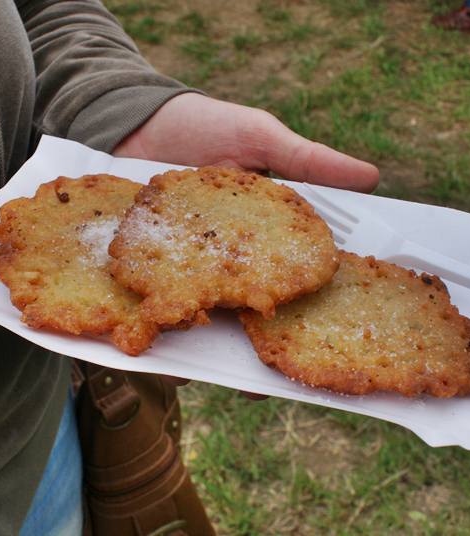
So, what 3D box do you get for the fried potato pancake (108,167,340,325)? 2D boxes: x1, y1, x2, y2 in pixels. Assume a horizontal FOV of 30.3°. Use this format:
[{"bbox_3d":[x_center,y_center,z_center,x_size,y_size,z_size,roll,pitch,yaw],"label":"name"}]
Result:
[{"bbox_3d":[-0.006,-0.013,0.395,0.100,0.020,0.108,-1,40,0],"label":"fried potato pancake"}]

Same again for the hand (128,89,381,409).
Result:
[{"bbox_3d":[0.004,-0.021,0.434,0.125,0.070,0.180,-6,40,-5],"label":"hand"}]

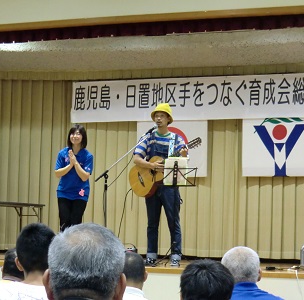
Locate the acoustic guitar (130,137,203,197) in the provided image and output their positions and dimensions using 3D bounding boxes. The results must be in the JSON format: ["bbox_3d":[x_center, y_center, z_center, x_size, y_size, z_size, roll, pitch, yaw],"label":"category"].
[{"bbox_3d":[0.138,0.133,9.330,1.020,0.400,0.115,-33,-23,28],"label":"acoustic guitar"}]

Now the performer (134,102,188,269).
[{"bbox_3d":[0.097,0.371,9.450,0.570,1.730,0.420,0,-6,22],"label":"performer"}]

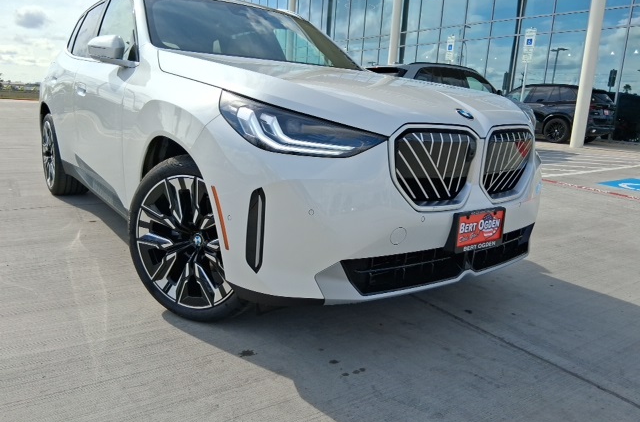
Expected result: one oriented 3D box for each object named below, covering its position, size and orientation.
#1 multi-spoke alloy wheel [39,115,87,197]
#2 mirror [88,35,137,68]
[{"bbox_3d":[-2.289,-0.497,4.334,0.270,0.735,0.735,-5,15,-38],"label":"multi-spoke alloy wheel"},{"bbox_3d":[-1.063,-0.823,2.474,0.220,0.145,0.200,-5,15,-38],"label":"mirror"}]

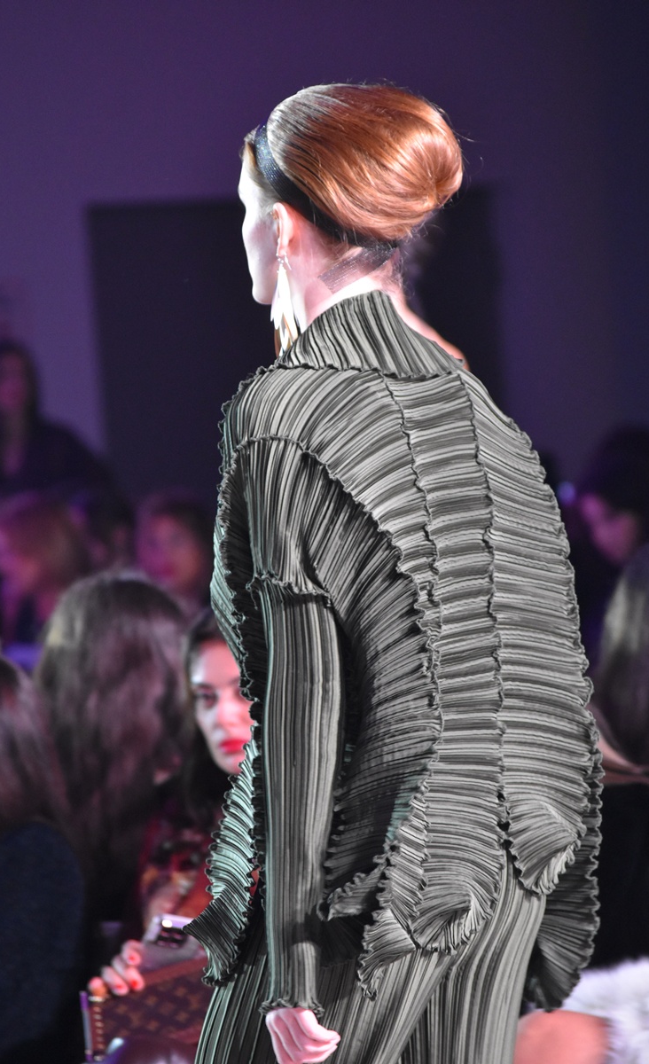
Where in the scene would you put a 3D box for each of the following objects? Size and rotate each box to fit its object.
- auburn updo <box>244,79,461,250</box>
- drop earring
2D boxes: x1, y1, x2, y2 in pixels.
[{"bbox_3d":[0.031,-0.395,7.120,0.255,0.172,0.190,-2,2,38],"label":"auburn updo"},{"bbox_3d":[-0.042,-0.242,7.085,0.029,0.110,0.017,-2,2,38],"label":"drop earring"}]

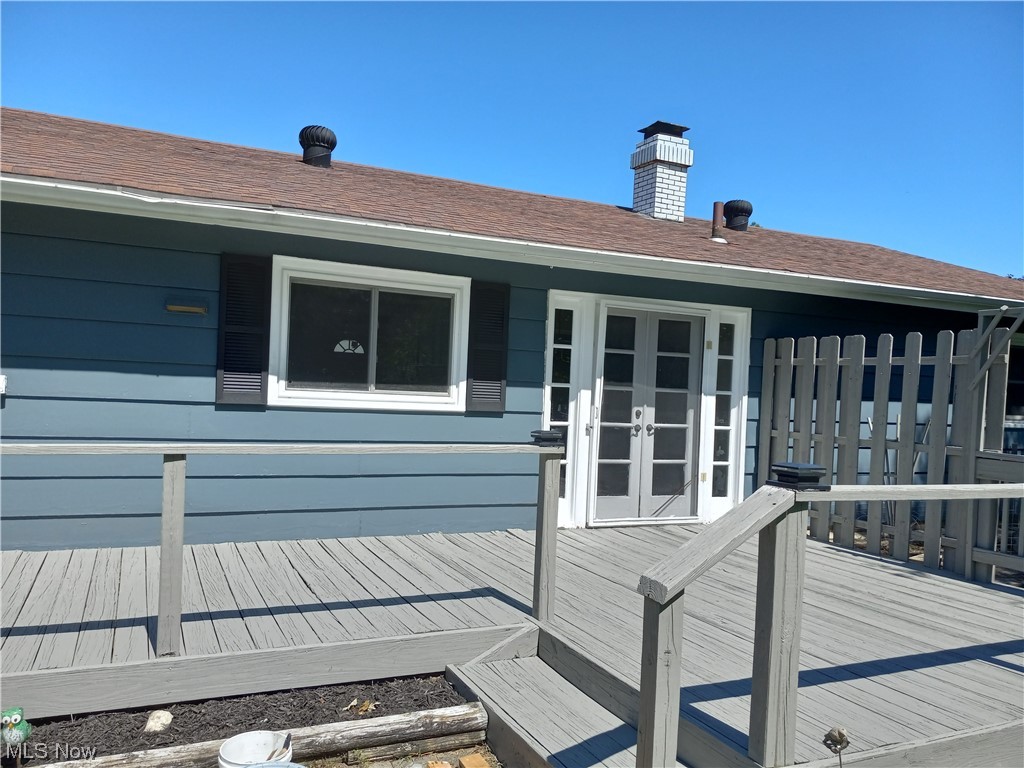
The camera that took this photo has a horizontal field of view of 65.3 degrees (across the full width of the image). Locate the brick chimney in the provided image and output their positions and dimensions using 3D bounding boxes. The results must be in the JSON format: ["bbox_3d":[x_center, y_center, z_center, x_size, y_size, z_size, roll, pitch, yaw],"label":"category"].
[{"bbox_3d":[2.011,-2.803,10.764,0.588,1.280,0.597,3,0,-25],"label":"brick chimney"}]

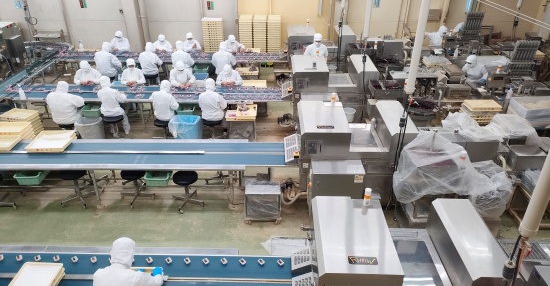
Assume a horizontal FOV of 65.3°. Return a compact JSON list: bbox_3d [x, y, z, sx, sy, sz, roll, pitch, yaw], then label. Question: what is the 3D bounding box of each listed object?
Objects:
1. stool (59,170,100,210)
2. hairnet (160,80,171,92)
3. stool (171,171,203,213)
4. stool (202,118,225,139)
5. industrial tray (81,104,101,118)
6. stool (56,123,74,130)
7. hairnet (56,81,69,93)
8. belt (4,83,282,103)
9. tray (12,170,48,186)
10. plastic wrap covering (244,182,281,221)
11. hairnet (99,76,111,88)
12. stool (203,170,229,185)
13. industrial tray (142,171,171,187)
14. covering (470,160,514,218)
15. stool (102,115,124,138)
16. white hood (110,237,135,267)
[{"bbox_3d":[-2.969,0.644,6.473,0.420,0.560,0.420,0,30,0],"label":"stool"},{"bbox_3d":[-1.923,-1.012,7.545,0.185,0.230,0.220,8,31,13],"label":"hairnet"},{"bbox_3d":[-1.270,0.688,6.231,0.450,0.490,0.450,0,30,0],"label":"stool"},{"bbox_3d":[-1.178,-0.210,8.228,0.440,0.480,0.440,1,29,1],"label":"stool"},{"bbox_3d":[-3.664,-0.696,8.805,0.409,0.152,0.480,1,29,1],"label":"industrial tray"},{"bbox_3d":[-3.758,-0.159,7.878,0.420,0.530,0.420,0,30,0],"label":"stool"},{"bbox_3d":[-3.707,-0.971,7.498,0.190,0.230,0.220,8,31,13],"label":"hairnet"},{"bbox_3d":[-2.430,-0.852,7.948,5.000,0.130,0.700,0,30,0],"label":"belt"},{"bbox_3d":[-3.741,0.463,6.761,0.443,0.168,0.500,1,29,1],"label":"tray"},{"bbox_3d":[-0.174,0.865,6.260,0.516,0.516,0.329,1,29,1],"label":"plastic wrap covering"},{"bbox_3d":[-3.188,-1.144,8.019,0.210,0.230,0.240,8,30,14],"label":"hairnet"},{"bbox_3d":[-0.872,0.398,6.733,0.440,0.480,0.440,0,30,0],"label":"stool"},{"bbox_3d":[-1.686,0.444,6.181,0.380,0.140,0.480,0,30,0],"label":"industrial tray"},{"bbox_3d":[2.846,0.595,5.689,0.500,0.570,0.450,0,30,0],"label":"covering"},{"bbox_3d":[-2.992,-0.271,8.075,0.420,0.530,0.420,0,30,0],"label":"stool"},{"bbox_3d":[-1.267,0.885,3.562,0.200,0.270,0.240,3,31,4],"label":"white hood"}]

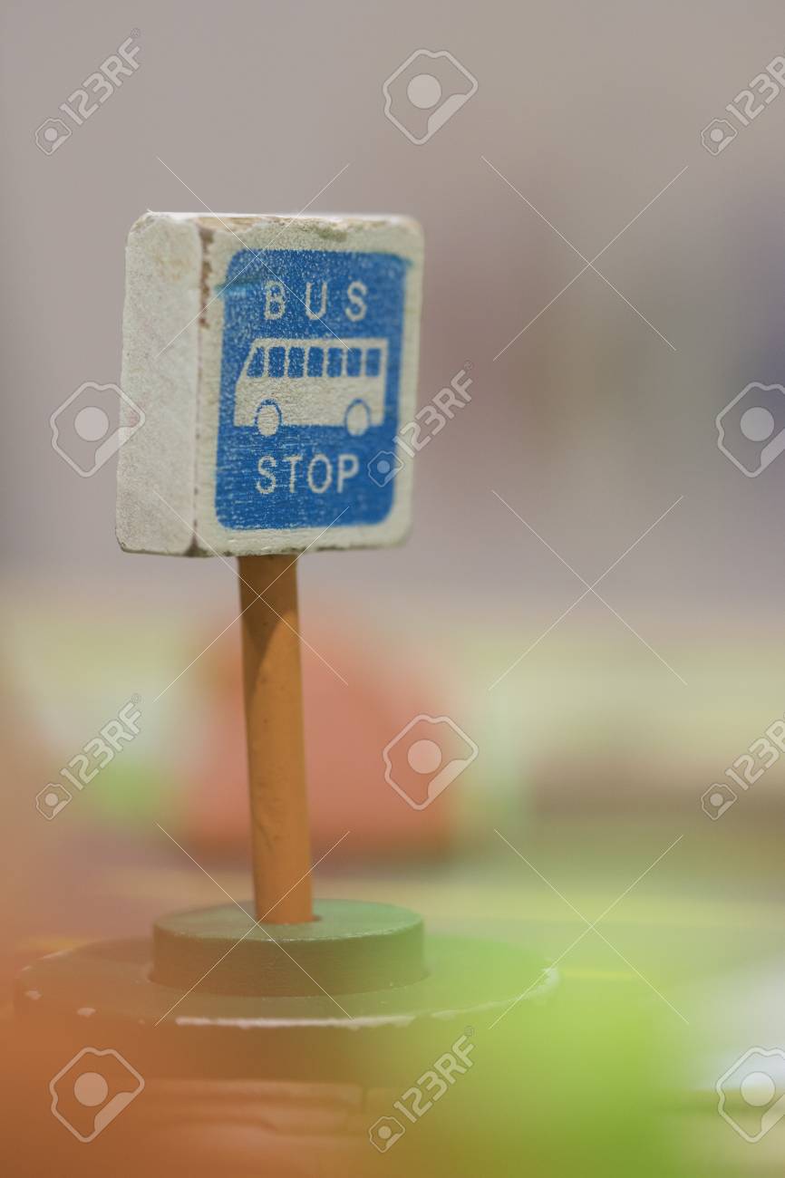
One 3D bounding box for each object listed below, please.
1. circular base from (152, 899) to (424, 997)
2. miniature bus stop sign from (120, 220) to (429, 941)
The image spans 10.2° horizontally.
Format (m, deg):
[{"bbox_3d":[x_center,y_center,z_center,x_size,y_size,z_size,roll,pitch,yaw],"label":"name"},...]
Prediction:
[{"bbox_3d":[-0.013,0.045,0.556,0.034,0.007,0.034,-1,5,0],"label":"circular base"},{"bbox_3d":[-0.015,-0.002,0.552,0.014,0.088,0.041,4,7,41],"label":"miniature bus stop sign"}]

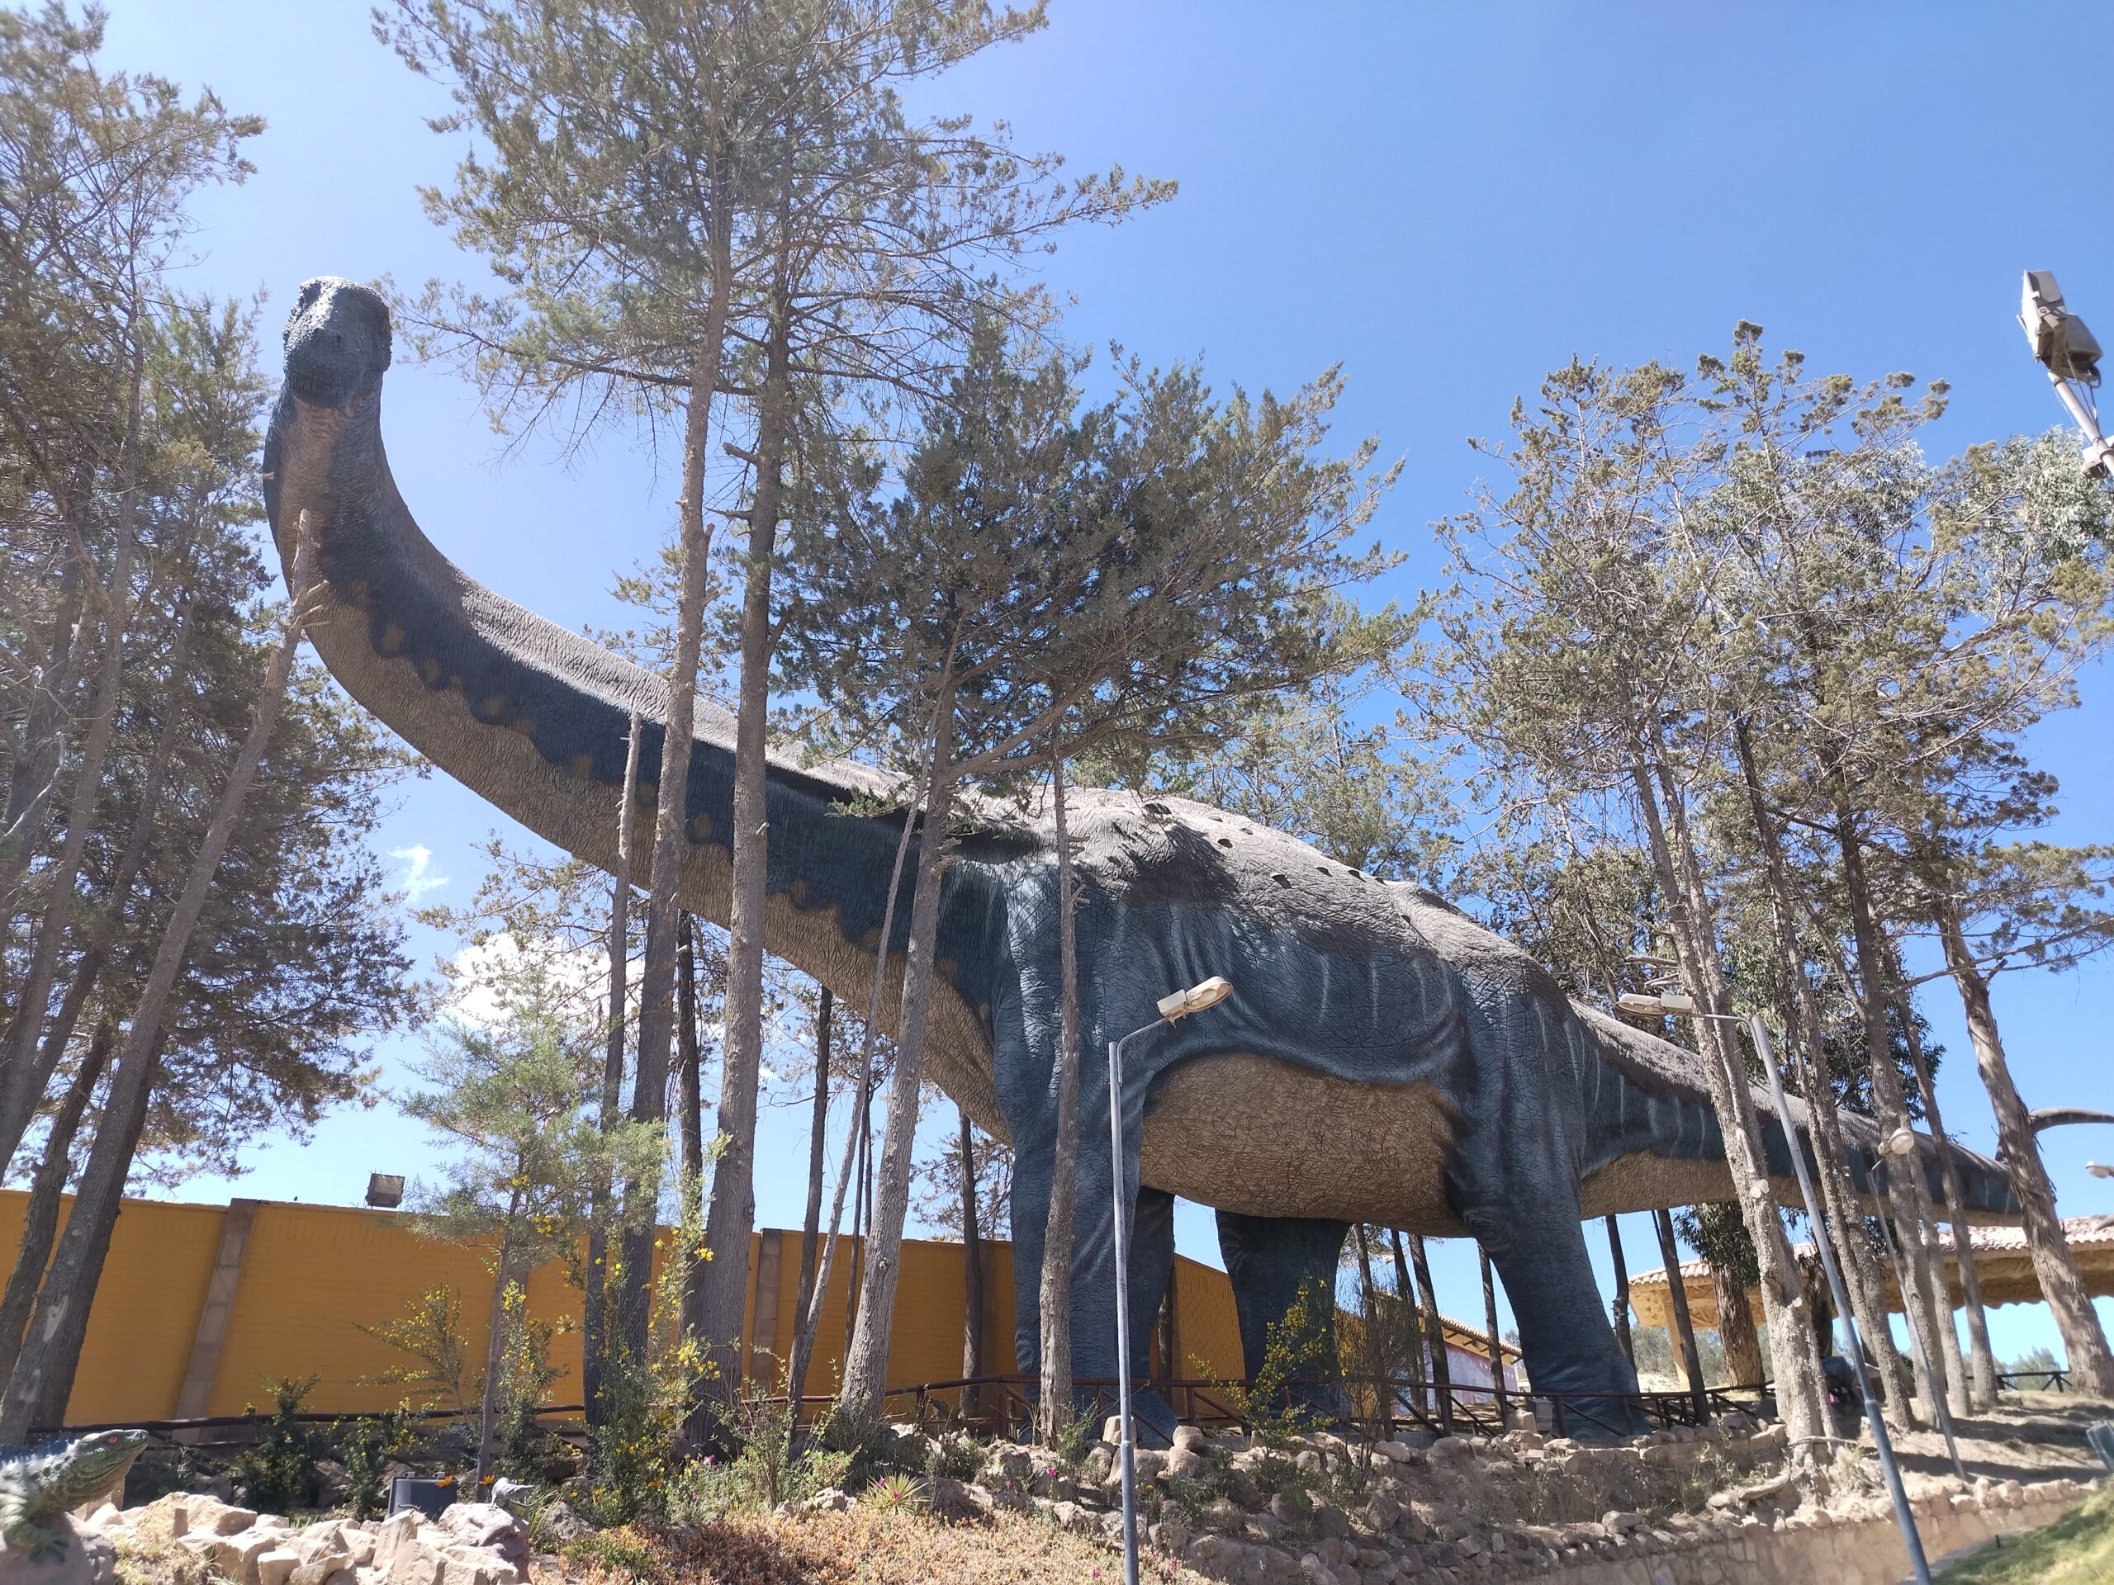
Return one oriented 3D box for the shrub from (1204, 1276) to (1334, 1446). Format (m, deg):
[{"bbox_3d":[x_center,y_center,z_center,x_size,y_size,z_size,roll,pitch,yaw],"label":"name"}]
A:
[{"bbox_3d":[1.855,5.011,12.924,1.181,1.397,1.000,-5,-30,6],"label":"shrub"}]

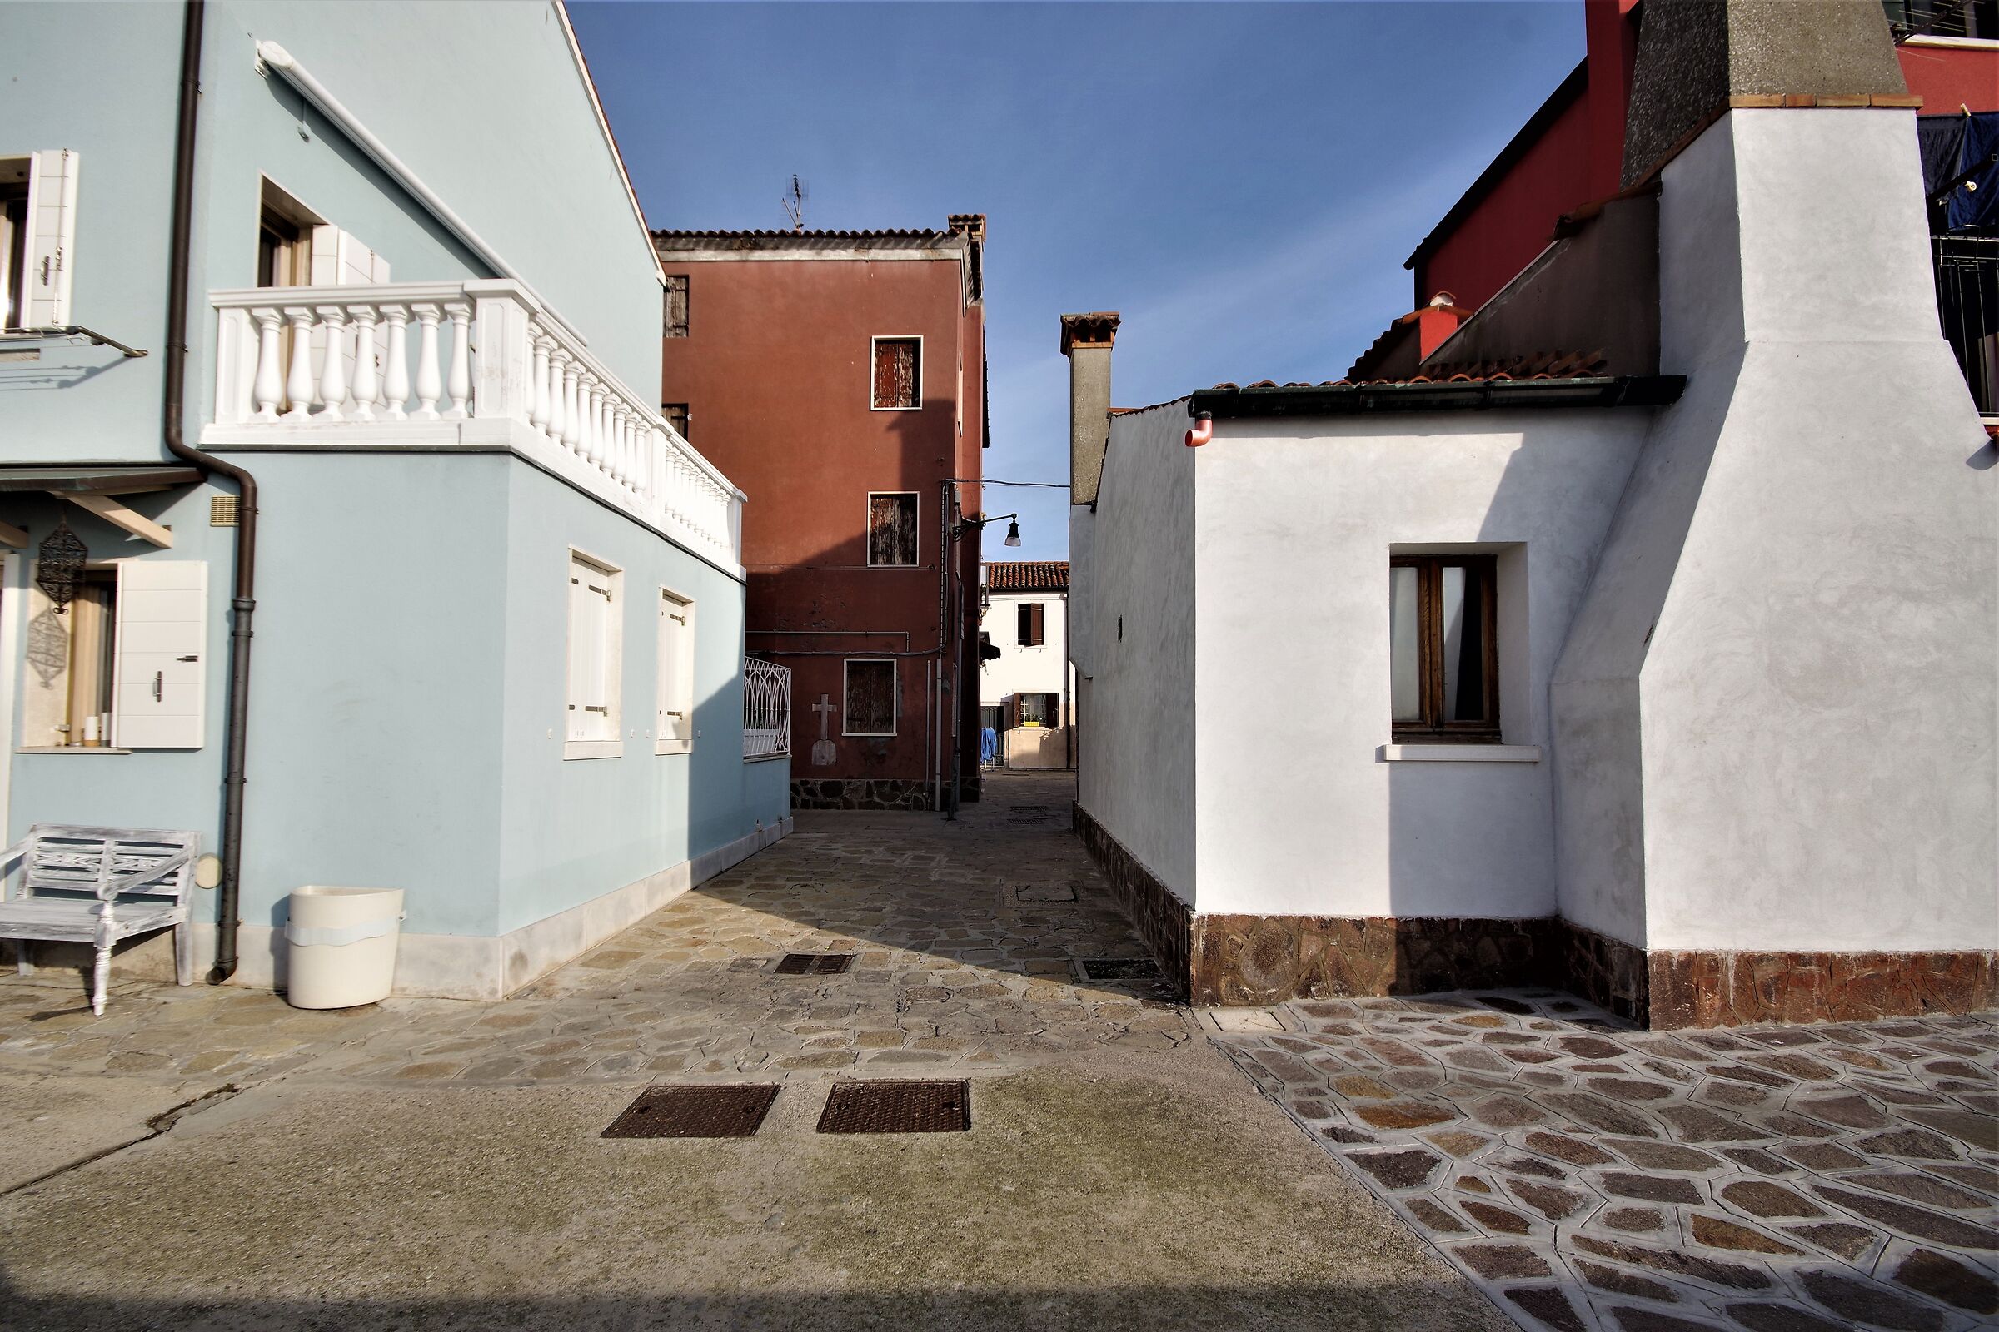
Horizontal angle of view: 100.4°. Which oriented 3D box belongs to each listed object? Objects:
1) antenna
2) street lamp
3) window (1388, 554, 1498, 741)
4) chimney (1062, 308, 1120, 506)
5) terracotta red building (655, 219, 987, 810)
[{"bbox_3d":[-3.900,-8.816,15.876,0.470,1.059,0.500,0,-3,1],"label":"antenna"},{"bbox_3d":[-0.174,-2.188,13.249,1.040,0.553,0.280,0,-3,1],"label":"street lamp"},{"bbox_3d":[2.565,-0.108,4.954,0.730,1.102,0.110,0,-3,1],"label":"window"},{"bbox_3d":[1.041,-2.912,9.620,0.640,2.134,0.640,0,-3,1],"label":"chimney"},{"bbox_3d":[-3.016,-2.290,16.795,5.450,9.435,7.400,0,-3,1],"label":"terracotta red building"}]

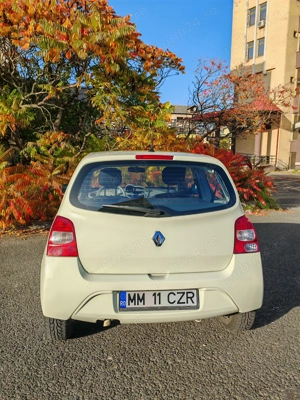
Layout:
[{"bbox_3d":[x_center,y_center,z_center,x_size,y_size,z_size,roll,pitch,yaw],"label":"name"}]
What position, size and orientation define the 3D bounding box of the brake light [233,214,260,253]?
[{"bbox_3d":[0.682,0.251,2.223,0.245,0.265,0.220,0,9,-5],"label":"brake light"}]

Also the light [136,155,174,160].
[{"bbox_3d":[0.038,-0.299,2.220,0.255,0.032,0.040,0,9,-5],"label":"light"}]

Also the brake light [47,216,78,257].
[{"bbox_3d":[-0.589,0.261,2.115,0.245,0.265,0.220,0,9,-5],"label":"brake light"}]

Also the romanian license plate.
[{"bbox_3d":[0.059,0.653,2.053,0.520,0.113,0.020,0,9,-5],"label":"romanian license plate"}]

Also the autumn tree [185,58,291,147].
[{"bbox_3d":[3.389,-2.977,12.387,3.900,4.840,3.600,0,9,-5],"label":"autumn tree"}]

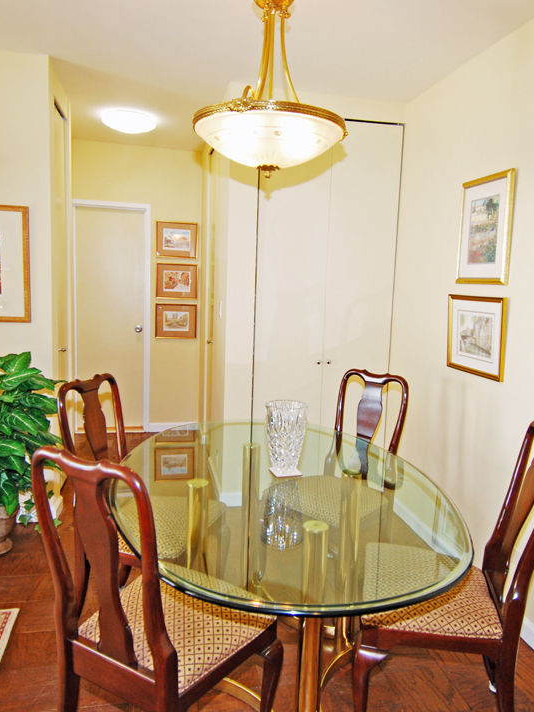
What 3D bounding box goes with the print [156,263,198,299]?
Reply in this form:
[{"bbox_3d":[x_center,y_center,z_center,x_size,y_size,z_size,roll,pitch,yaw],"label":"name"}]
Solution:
[{"bbox_3d":[-0.835,-0.691,4.955,0.385,0.318,0.022,0,7,-12],"label":"print"}]

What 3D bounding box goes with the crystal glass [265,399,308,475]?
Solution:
[{"bbox_3d":[0.073,0.309,2.002,0.165,0.265,0.165,2,8,0],"label":"crystal glass"}]

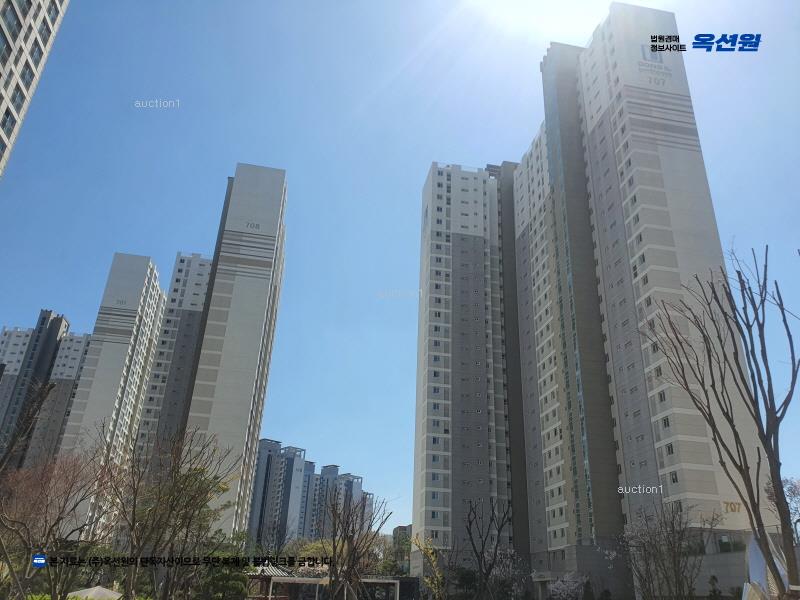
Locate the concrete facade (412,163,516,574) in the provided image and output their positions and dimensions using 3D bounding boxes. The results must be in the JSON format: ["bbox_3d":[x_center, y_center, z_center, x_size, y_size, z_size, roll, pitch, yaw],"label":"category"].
[{"bbox_3d":[13.150,10.940,113.370,18.300,79.400,11.000,7,-25,-9],"label":"concrete facade"}]

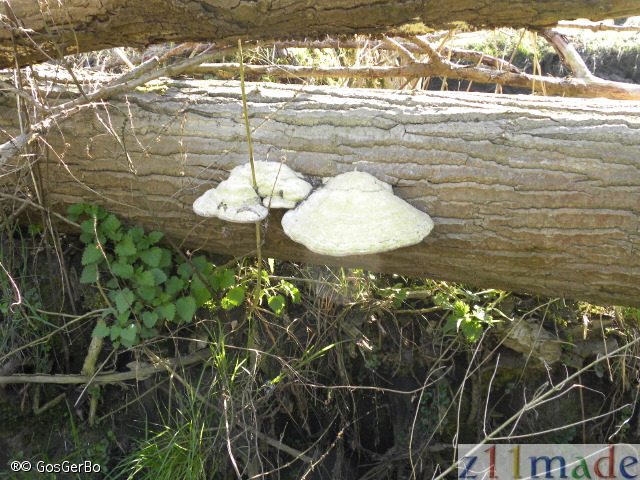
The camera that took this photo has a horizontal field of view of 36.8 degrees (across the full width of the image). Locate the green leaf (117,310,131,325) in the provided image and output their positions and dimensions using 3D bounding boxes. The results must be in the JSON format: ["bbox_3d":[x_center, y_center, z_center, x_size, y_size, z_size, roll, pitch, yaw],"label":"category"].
[{"bbox_3d":[-0.462,0.182,2.260,0.028,0.017,0.038,23,63,6],"label":"green leaf"}]

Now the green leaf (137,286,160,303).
[{"bbox_3d":[-0.370,0.115,2.060,0.047,0.014,0.040,0,60,0],"label":"green leaf"}]

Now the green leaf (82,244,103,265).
[{"bbox_3d":[-0.492,0.031,2.080,0.043,0.045,0.014,5,-29,13],"label":"green leaf"}]

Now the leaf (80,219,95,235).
[{"bbox_3d":[-0.513,-0.030,2.120,0.033,0.014,0.036,3,60,8],"label":"leaf"}]

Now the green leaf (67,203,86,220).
[{"bbox_3d":[-0.590,-0.069,2.330,0.046,0.037,0.017,9,-27,-4],"label":"green leaf"}]

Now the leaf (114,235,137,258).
[{"bbox_3d":[-0.457,0.014,2.270,0.047,0.051,0.017,6,-27,-4],"label":"leaf"}]

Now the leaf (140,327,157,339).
[{"bbox_3d":[-0.412,0.220,2.310,0.041,0.038,0.017,0,-27,-6],"label":"leaf"}]

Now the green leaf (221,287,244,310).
[{"bbox_3d":[-0.189,0.128,2.100,0.046,0.014,0.053,-3,60,-8],"label":"green leaf"}]

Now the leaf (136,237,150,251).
[{"bbox_3d":[-0.389,0.008,2.120,0.031,0.014,0.031,0,60,0],"label":"leaf"}]

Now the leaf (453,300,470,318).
[{"bbox_3d":[0.342,0.167,2.300,0.036,0.045,0.020,-14,-19,-5],"label":"leaf"}]

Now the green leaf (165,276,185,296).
[{"bbox_3d":[-0.313,0.100,2.070,0.043,0.014,0.045,2,60,4],"label":"green leaf"}]

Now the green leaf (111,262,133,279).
[{"bbox_3d":[-0.468,0.072,2.280,0.052,0.018,0.047,0,60,0],"label":"green leaf"}]

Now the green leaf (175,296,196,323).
[{"bbox_3d":[-0.315,0.163,2.260,0.048,0.064,0.017,-3,-26,-6],"label":"green leaf"}]

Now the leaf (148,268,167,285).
[{"bbox_3d":[-0.387,0.087,2.290,0.043,0.043,0.017,11,-27,0],"label":"leaf"}]

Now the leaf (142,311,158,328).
[{"bbox_3d":[-0.399,0.188,2.260,0.036,0.041,0.014,0,-13,0],"label":"leaf"}]

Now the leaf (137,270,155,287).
[{"bbox_3d":[-0.374,0.083,2.060,0.039,0.014,0.037,0,60,0],"label":"leaf"}]

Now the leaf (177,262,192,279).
[{"bbox_3d":[-0.326,0.073,2.310,0.038,0.043,0.017,0,-27,-5],"label":"leaf"}]

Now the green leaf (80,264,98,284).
[{"bbox_3d":[-0.545,0.082,2.280,0.043,0.017,0.054,23,63,4],"label":"green leaf"}]

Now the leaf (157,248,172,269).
[{"bbox_3d":[-0.345,0.041,2.120,0.040,0.014,0.046,-3,60,-8],"label":"leaf"}]

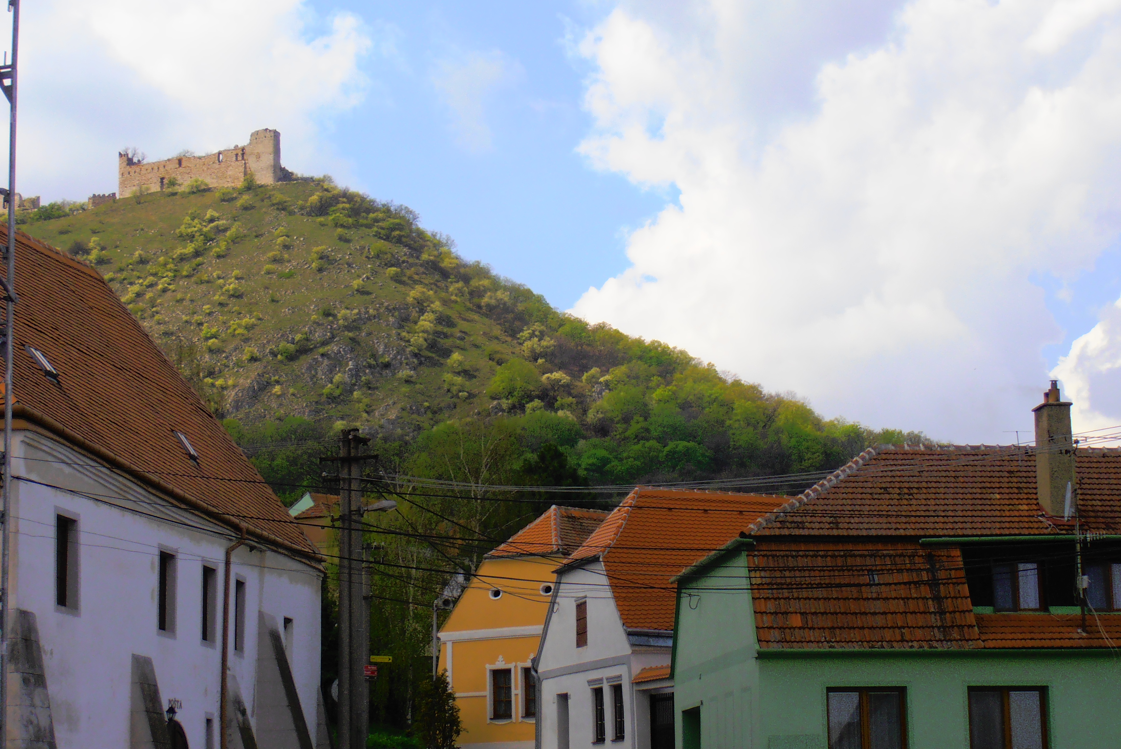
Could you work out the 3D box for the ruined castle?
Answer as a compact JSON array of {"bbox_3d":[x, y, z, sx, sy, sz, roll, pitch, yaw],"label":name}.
[{"bbox_3d":[-107.744,-63.494,852.000,46.000,18.500,22.000,-1,-9,3],"label":"ruined castle"}]

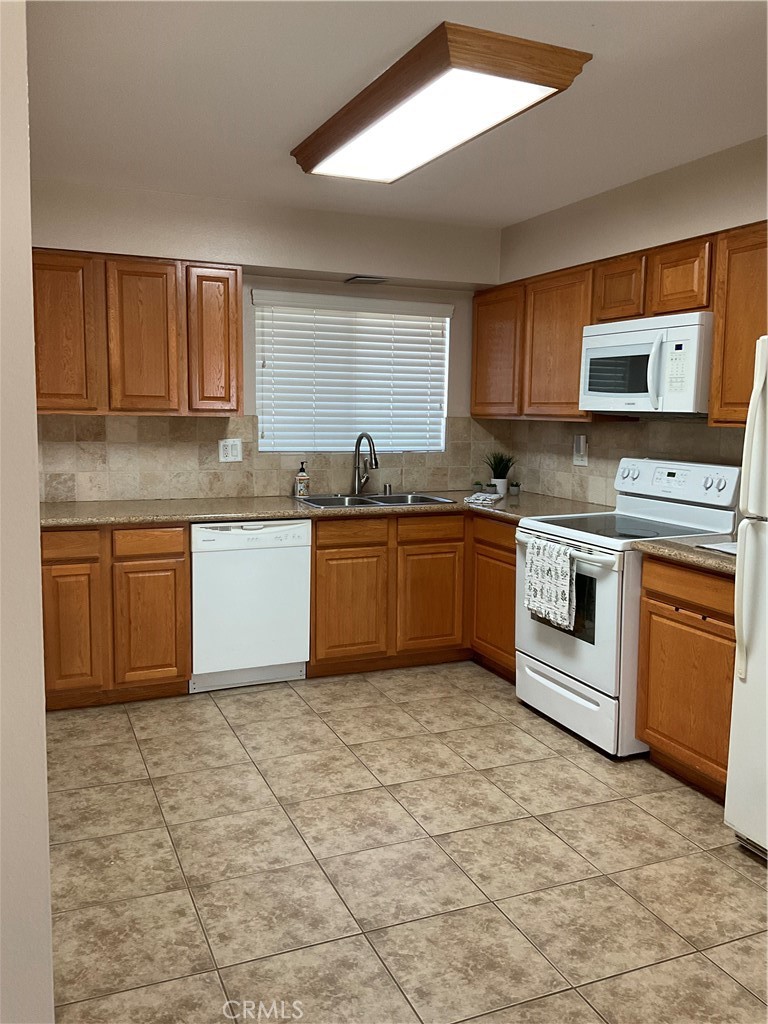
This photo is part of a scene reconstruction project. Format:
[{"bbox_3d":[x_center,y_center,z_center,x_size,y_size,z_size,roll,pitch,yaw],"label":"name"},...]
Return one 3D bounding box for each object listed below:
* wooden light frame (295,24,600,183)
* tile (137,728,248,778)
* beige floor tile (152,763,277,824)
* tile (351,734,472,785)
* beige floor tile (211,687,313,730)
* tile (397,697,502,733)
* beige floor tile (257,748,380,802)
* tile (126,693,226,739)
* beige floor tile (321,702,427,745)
[{"bbox_3d":[0.114,-1.347,2.982,0.483,0.083,1.328,-2,8,-23],"label":"wooden light frame"},{"bbox_3d":[-0.795,1.003,3.588,0.402,0.010,0.402,-2,8,-23],"label":"tile"},{"bbox_3d":[-0.637,1.052,3.217,0.402,0.010,0.402,-2,8,-23],"label":"beige floor tile"},{"bbox_3d":[0.107,1.024,3.538,0.402,0.010,0.404,-2,8,-23],"label":"tile"},{"bbox_3d":[-0.585,0.941,4.125,0.402,0.010,0.404,-2,8,-23],"label":"beige floor tile"},{"bbox_3d":[0.326,0.957,4.060,0.402,0.010,0.402,-2,8,-23],"label":"tile"},{"bbox_3d":[-0.266,1.039,3.380,0.402,0.010,0.404,-2,8,-23],"label":"beige floor tile"},{"bbox_3d":[-0.959,0.956,3.967,0.402,0.010,0.404,-2,8,-23],"label":"tile"},{"bbox_3d":[-0.048,0.973,3.903,0.402,0.010,0.402,-2,8,-23],"label":"beige floor tile"}]

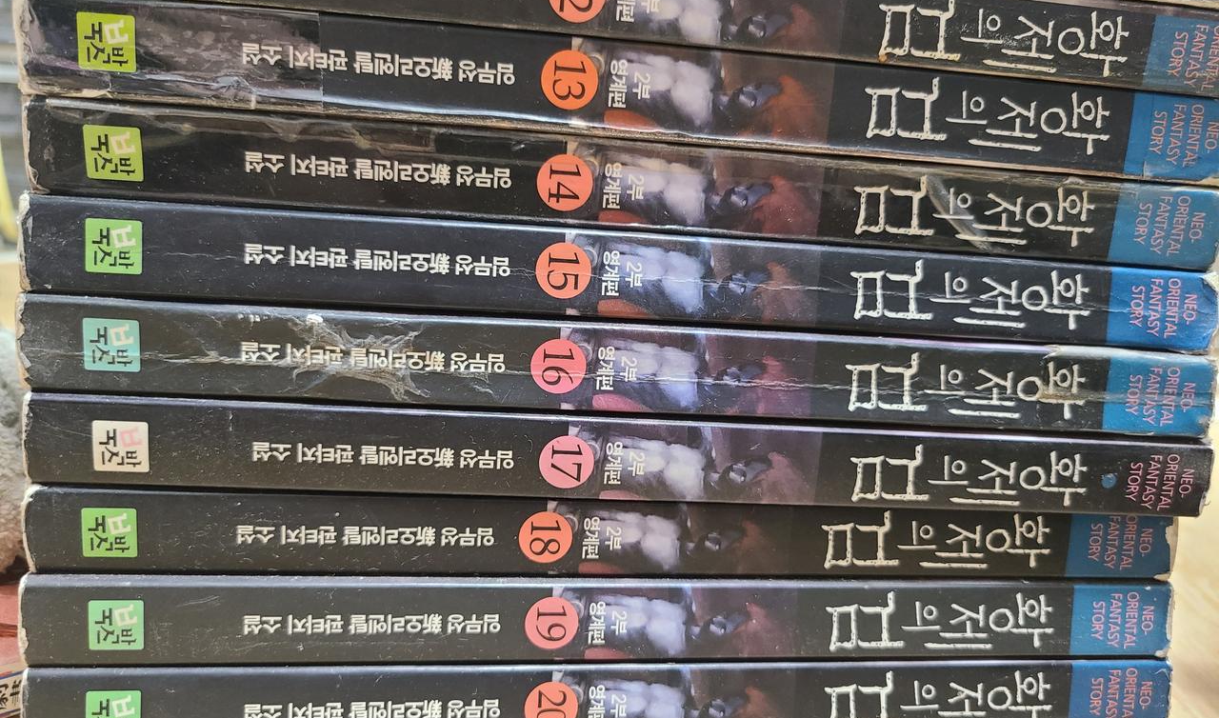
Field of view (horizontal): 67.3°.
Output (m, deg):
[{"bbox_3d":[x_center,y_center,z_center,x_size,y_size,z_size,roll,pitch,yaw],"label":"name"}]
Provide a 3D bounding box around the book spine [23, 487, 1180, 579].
[{"bbox_3d":[-0.002,0.024,0.250,0.224,0.016,0.151,2,8,-8],"label":"book spine"}]

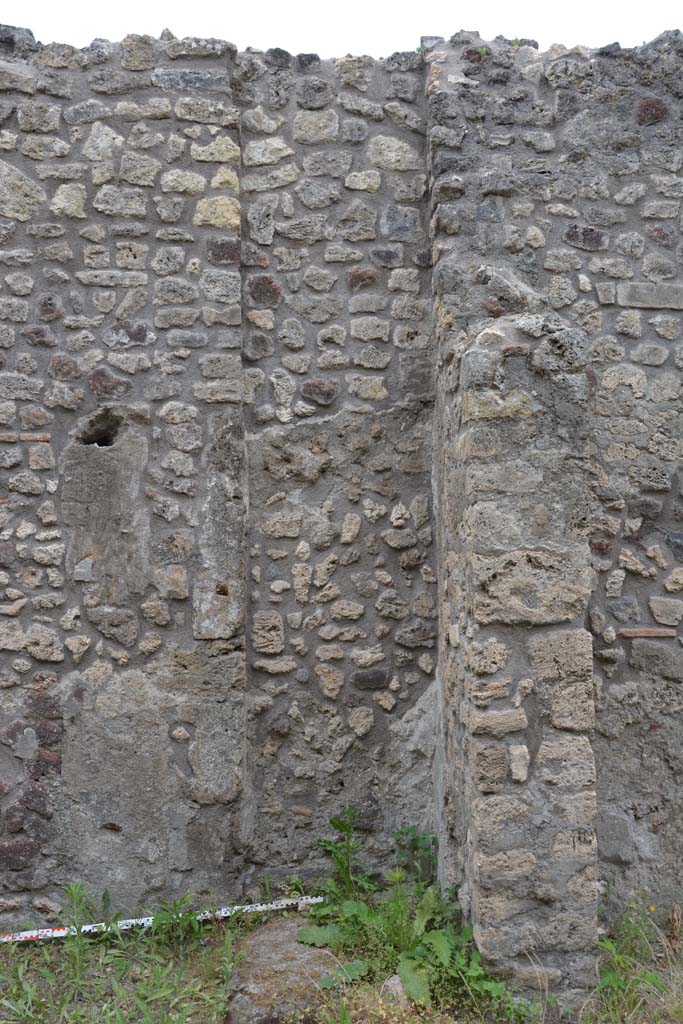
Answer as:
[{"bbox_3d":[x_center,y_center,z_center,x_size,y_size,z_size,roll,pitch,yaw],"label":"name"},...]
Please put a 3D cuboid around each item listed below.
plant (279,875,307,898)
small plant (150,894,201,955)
[{"bbox_3d":[-0.197,1.508,3.780,0.110,0.100,0.095,-1,-1,0],"label":"plant"},{"bbox_3d":[-0.624,1.551,3.530,0.185,0.210,0.165,-1,-1,0],"label":"small plant"}]

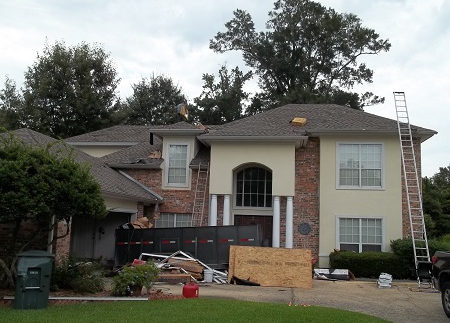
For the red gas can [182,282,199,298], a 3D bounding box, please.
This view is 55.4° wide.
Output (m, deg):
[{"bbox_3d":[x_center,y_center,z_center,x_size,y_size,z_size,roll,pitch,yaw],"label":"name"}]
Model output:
[{"bbox_3d":[-0.789,3.012,10.100,0.370,0.360,0.260,2,-8,0],"label":"red gas can"}]

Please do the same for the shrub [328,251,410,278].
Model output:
[{"bbox_3d":[5.374,3.908,16.342,2.950,0.970,1.100,1,-8,10],"label":"shrub"}]

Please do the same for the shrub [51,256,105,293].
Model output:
[{"bbox_3d":[-3.771,2.849,11.037,1.300,0.900,1.100,2,-8,0],"label":"shrub"}]

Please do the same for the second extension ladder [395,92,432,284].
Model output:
[{"bbox_3d":[7.001,0.558,16.102,0.450,8.550,0.150,0,-35,12],"label":"second extension ladder"}]

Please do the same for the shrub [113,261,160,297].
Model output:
[{"bbox_3d":[-2.189,2.887,10.728,1.120,0.800,1.000,2,-8,0],"label":"shrub"}]

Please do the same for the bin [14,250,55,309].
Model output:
[{"bbox_3d":[-3.816,2.330,8.636,0.680,1.100,0.780,4,-8,-18],"label":"bin"}]

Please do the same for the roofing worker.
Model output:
[{"bbox_3d":[-2.180,-2.386,22.000,0.700,1.450,0.600,2,-8,0],"label":"roofing worker"}]

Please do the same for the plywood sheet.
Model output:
[{"bbox_3d":[1.395,3.230,13.100,2.460,1.220,0.060,1,-20,4],"label":"plywood sheet"}]

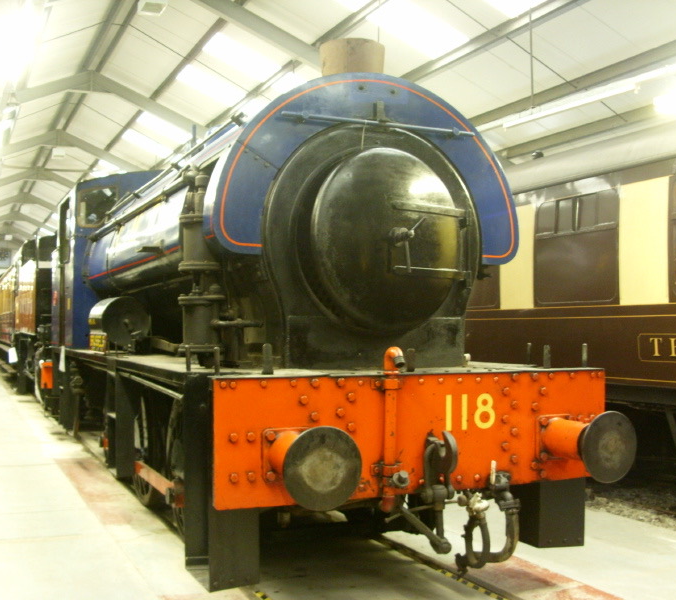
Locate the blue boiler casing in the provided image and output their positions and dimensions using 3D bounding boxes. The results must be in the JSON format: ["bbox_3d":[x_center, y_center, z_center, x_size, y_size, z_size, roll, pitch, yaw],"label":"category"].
[{"bbox_3d":[-0.877,-0.761,8.350,2.190,1.250,5.770,1,-2,-23],"label":"blue boiler casing"}]

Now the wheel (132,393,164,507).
[{"bbox_3d":[-1.820,1.347,8.573,0.150,1.300,1.300,1,-2,-23],"label":"wheel"}]

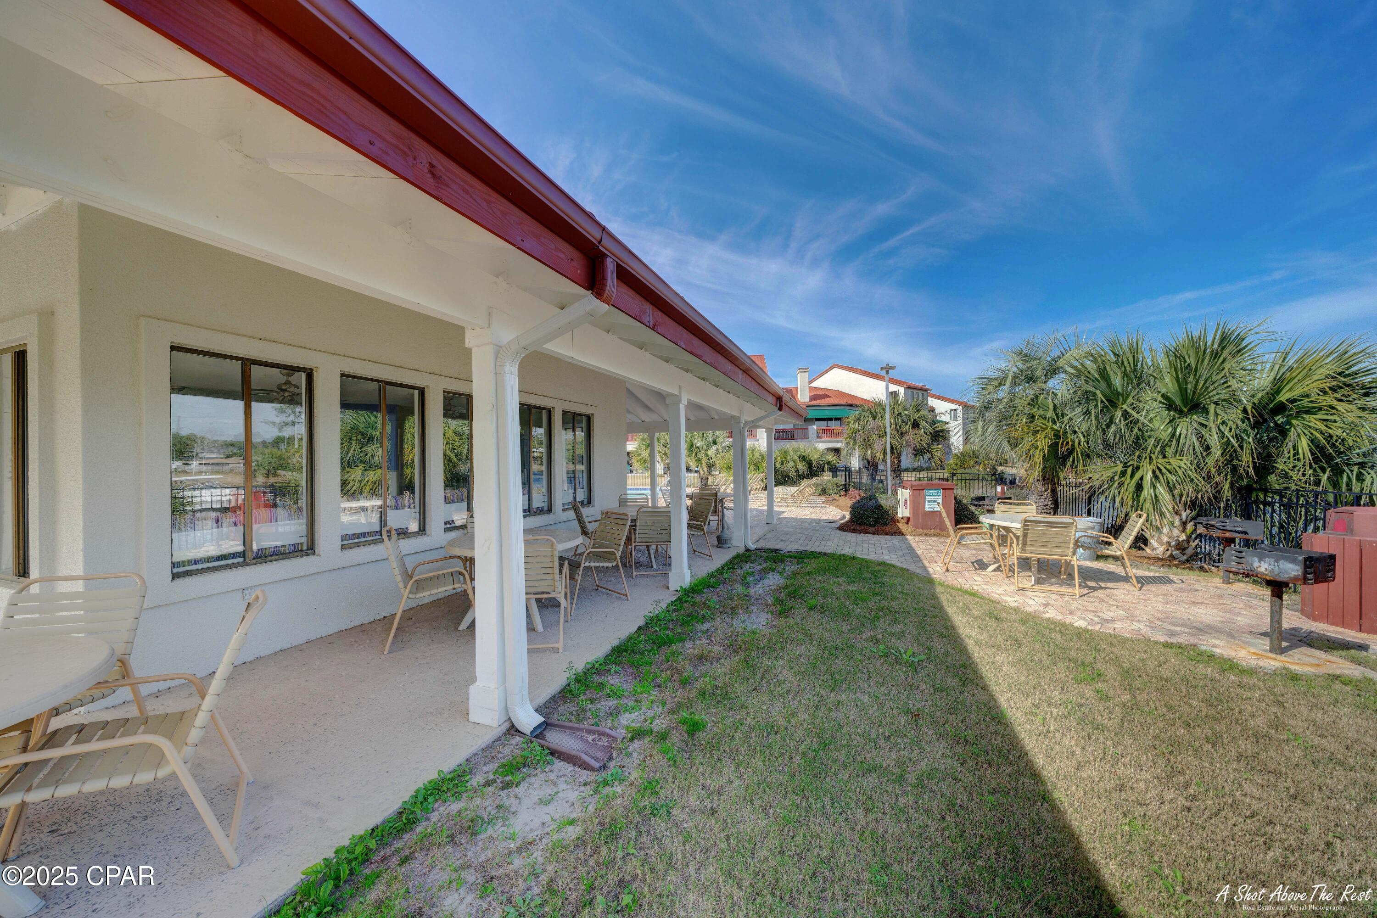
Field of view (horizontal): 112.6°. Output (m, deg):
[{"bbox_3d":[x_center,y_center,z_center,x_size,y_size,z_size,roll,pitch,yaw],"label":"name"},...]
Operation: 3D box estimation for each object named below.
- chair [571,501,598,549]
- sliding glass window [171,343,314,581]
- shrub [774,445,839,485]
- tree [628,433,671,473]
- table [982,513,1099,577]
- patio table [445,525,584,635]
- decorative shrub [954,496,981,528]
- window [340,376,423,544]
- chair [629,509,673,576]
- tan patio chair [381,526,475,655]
[{"bbox_3d":[-1.370,1.100,6.820,0.750,0.880,0.600,-1,0,-24],"label":"chair"},{"bbox_3d":[-3.405,0.024,3.555,0.080,1.580,0.900,-1,0,21],"label":"sliding glass window"},{"bbox_3d":[5.600,0.407,22.000,3.200,2.160,2.600,-1,0,14],"label":"shrub"},{"bbox_3d":[-1.677,-0.760,27.000,3.300,4.200,3.300,-1,-1,21],"label":"tree"},{"bbox_3d":[4.358,1.096,5.778,1.200,0.720,1.200,-1,0,21],"label":"table"},{"bbox_3d":[-1.627,1.161,4.419,1.220,0.750,1.220,-1,0,21],"label":"patio table"},{"bbox_3d":[6.270,1.170,10.800,1.120,0.730,1.080,0,0,30],"label":"decorative shrub"},{"bbox_3d":[-2.934,0.031,4.469,0.080,1.562,0.873,-1,-1,21],"label":"window"},{"bbox_3d":[-0.482,1.053,6.141,0.590,0.915,0.750,0,0,-15],"label":"chair"},{"bbox_3d":[-2.223,1.063,4.030,0.750,0.915,0.590,0,0,-29],"label":"tan patio chair"}]

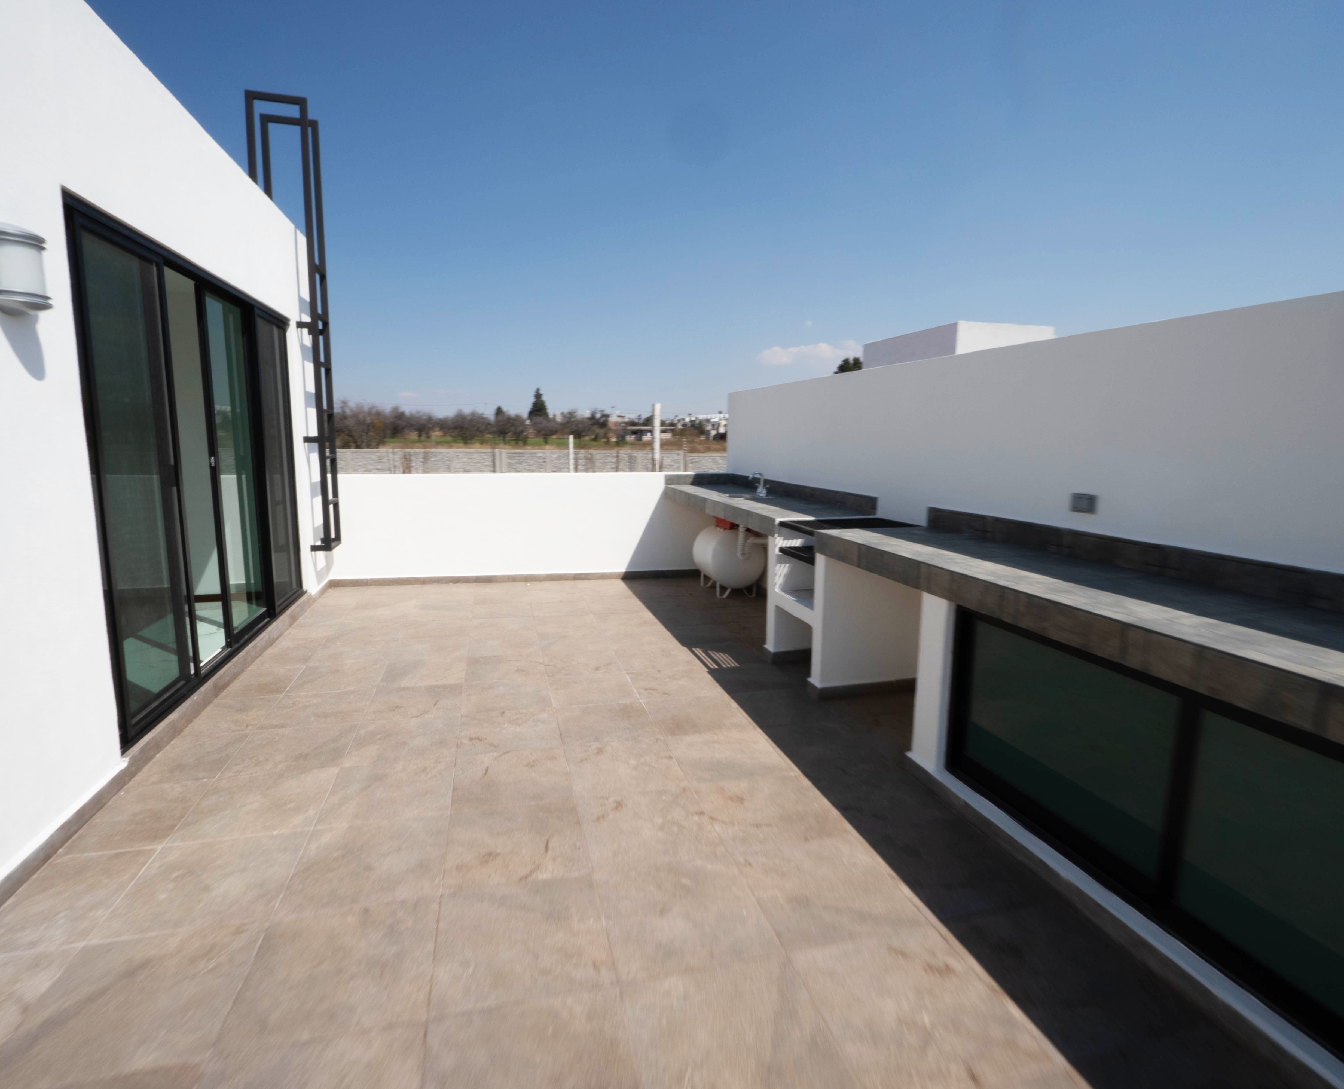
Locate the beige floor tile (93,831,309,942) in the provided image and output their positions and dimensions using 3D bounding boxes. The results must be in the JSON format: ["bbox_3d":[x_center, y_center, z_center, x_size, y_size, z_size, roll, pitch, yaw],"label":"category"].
[{"bbox_3d":[-1.393,1.021,2.065,0.450,0.010,0.452,-1,9,-15],"label":"beige floor tile"}]

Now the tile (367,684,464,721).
[{"bbox_3d":[-1.302,0.805,3.475,0.450,0.010,0.452,-1,9,-15],"label":"tile"}]

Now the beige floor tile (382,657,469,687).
[{"bbox_3d":[-1.417,0.736,3.907,0.450,0.010,0.452,-1,9,-15],"label":"beige floor tile"}]

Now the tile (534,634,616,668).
[{"bbox_3d":[-0.601,0.688,4.340,0.450,0.010,0.520,-1,9,-15],"label":"tile"}]

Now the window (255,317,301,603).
[{"bbox_3d":[-2.747,-0.566,4.762,0.040,1.917,0.625,-1,9,-15],"label":"window"}]

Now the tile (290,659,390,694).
[{"bbox_3d":[-1.871,0.750,3.833,0.450,0.010,0.450,-1,9,-15],"label":"tile"}]

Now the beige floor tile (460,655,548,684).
[{"bbox_3d":[-0.999,0.741,4.091,0.451,0.012,0.458,-1,9,-15],"label":"beige floor tile"}]

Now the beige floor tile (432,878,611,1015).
[{"bbox_3d":[-0.419,1.097,1.899,0.451,0.012,0.447,-1,9,-15],"label":"beige floor tile"}]

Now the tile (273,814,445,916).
[{"bbox_3d":[-0.978,1.032,2.221,0.449,0.012,0.453,-1,9,-15],"label":"tile"}]

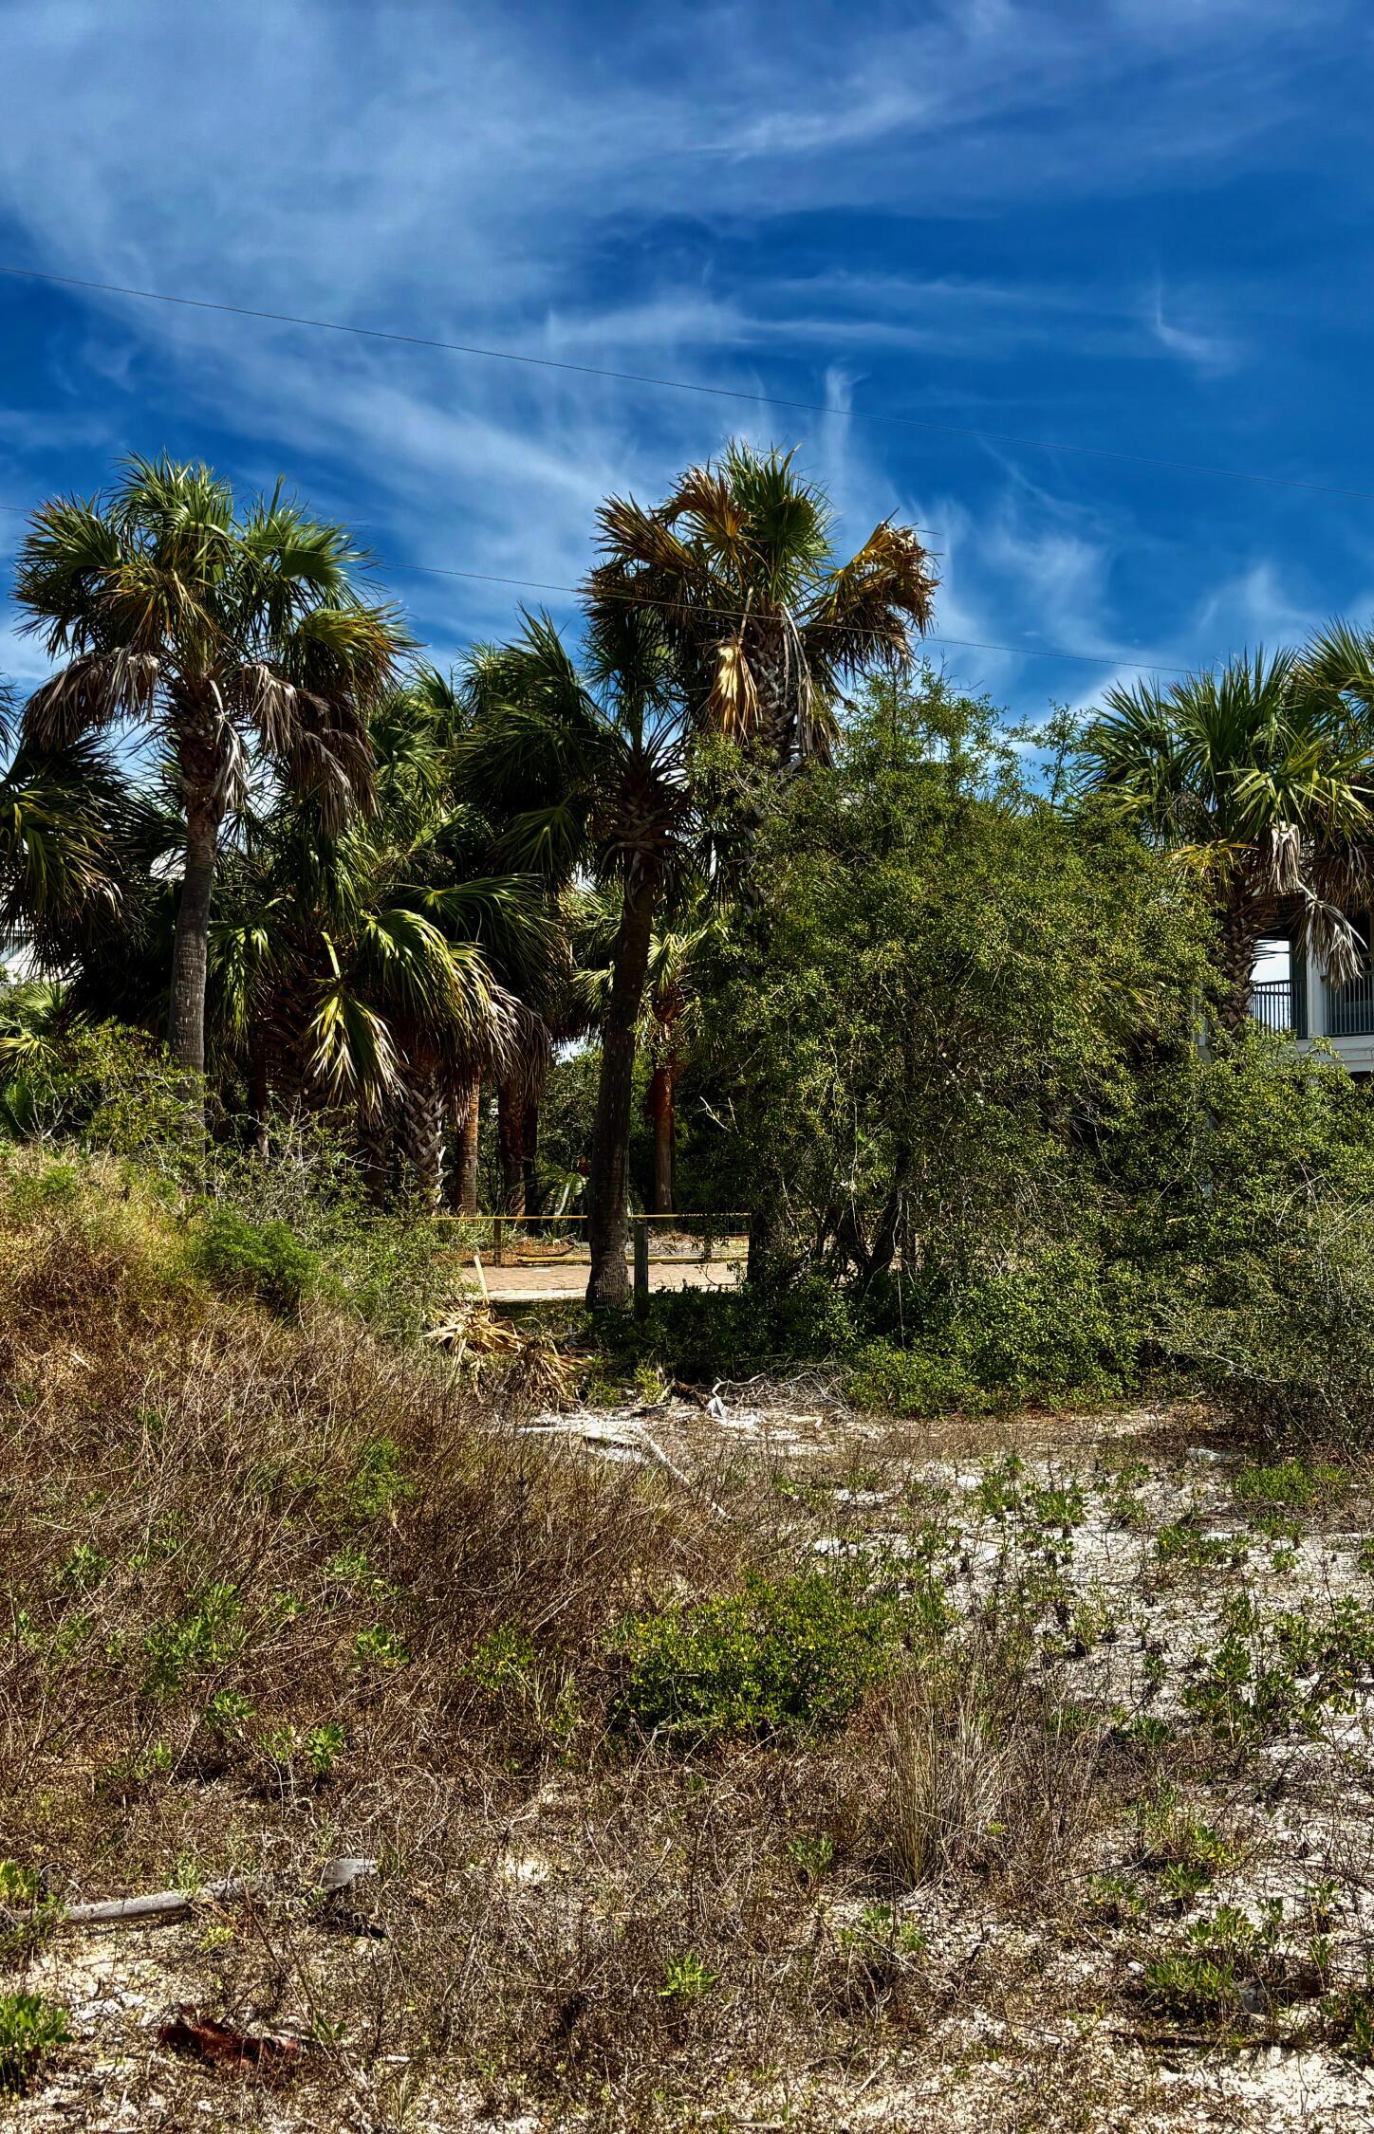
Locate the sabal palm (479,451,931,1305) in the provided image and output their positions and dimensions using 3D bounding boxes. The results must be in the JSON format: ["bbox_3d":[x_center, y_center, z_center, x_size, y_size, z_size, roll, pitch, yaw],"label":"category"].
[{"bbox_3d":[0.191,-2.055,22.913,4.700,9.240,4.000,0,-3,0],"label":"sabal palm"}]

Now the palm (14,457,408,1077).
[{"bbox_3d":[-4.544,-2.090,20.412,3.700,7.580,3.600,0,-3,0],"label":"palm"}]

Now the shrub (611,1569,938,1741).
[{"bbox_3d":[0.239,1.672,6.132,0.950,0.440,0.800,0,-3,0],"label":"shrub"}]

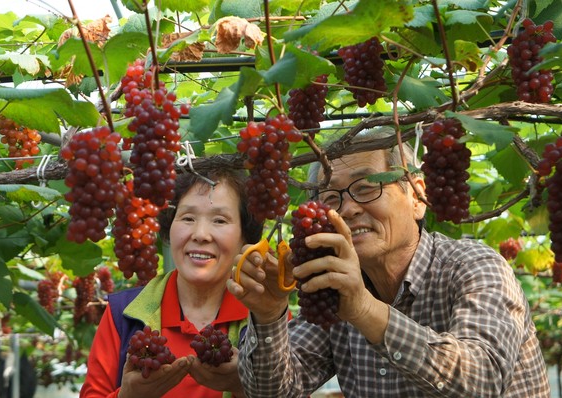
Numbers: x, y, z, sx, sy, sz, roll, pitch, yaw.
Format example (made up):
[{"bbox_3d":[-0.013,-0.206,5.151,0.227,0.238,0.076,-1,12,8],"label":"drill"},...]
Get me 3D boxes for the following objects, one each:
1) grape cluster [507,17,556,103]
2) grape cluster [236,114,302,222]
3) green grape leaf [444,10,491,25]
[{"bbox_3d":[0.391,-0.213,2.050,0.074,0.133,0.070,0,-7,0],"label":"grape cluster"},{"bbox_3d":[-0.018,-0.045,1.930,0.095,0.159,0.082,0,-7,0],"label":"grape cluster"},{"bbox_3d":[0.355,-0.345,2.500,0.095,0.035,0.085,0,-7,0],"label":"green grape leaf"}]

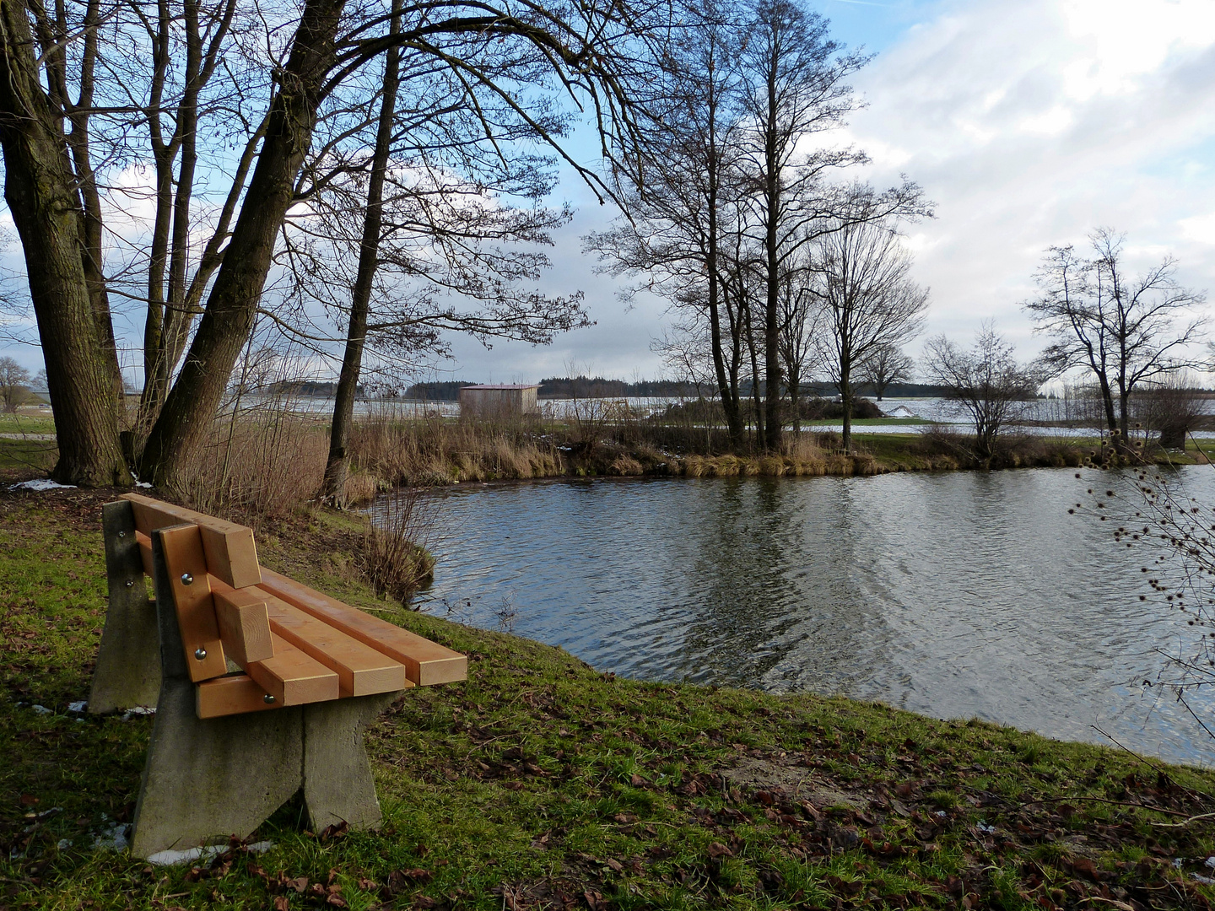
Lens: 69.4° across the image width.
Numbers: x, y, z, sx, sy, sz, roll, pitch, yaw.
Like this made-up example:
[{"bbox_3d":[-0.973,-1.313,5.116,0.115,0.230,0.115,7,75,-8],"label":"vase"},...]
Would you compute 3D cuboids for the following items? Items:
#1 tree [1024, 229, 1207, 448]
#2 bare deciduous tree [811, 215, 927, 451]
[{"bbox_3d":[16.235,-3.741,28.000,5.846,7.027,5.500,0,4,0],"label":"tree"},{"bbox_3d":[8.047,-3.768,27.000,3.563,7.273,3.600,0,4,0],"label":"bare deciduous tree"}]

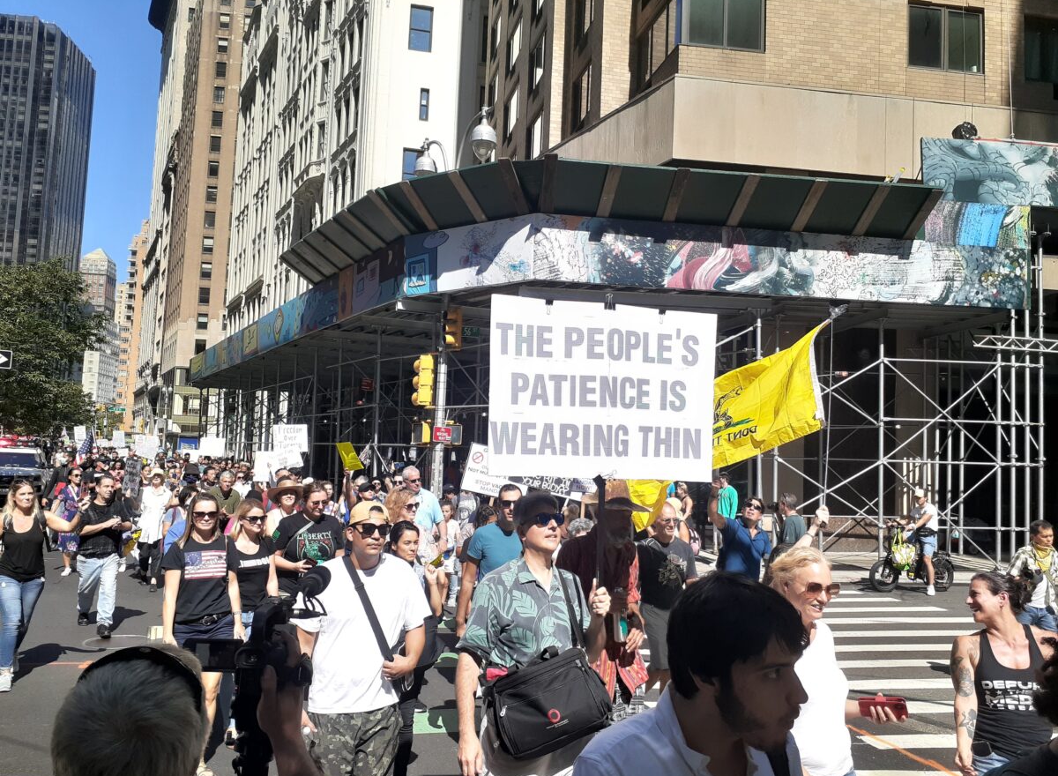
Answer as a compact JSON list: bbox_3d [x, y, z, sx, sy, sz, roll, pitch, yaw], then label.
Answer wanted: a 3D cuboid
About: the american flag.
[{"bbox_3d":[-7.531,1.010,14.000,0.420,0.750,0.300,4,-5,-20],"label":"american flag"}]

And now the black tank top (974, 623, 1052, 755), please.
[{"bbox_3d":[2.084,1.307,3.550,0.340,0.580,0.250,0,-5,20],"label":"black tank top"}]

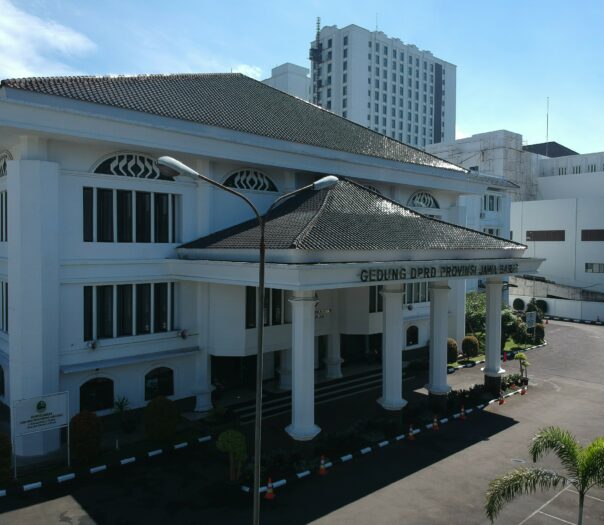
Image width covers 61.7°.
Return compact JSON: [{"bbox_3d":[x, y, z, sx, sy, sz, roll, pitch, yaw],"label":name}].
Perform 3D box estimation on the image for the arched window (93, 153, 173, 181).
[{"bbox_3d":[-7.559,-4.430,23.193,4.000,1.150,0.300,-1,2,-42],"label":"arched window"}]

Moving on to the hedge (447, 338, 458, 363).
[{"bbox_3d":[11.022,6.453,37.688,1.290,1.710,1.290,-1,2,-42],"label":"hedge"}]

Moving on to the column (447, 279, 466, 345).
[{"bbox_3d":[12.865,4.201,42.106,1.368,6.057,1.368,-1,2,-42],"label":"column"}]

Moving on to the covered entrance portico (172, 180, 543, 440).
[{"bbox_3d":[4.168,1.757,27.570,20.000,12.600,9.600,-1,2,-42],"label":"covered entrance portico"}]

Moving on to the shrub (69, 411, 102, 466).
[{"bbox_3d":[-8.848,7.091,20.740,1.250,2.080,1.250,-1,2,-42],"label":"shrub"}]

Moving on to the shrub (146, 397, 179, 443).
[{"bbox_3d":[-6.412,7.058,23.067,1.450,2.050,1.450,0,2,0],"label":"shrub"}]

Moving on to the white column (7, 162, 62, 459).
[{"bbox_3d":[-11.007,1.915,20.844,1.750,12.000,1.750,-1,2,-42],"label":"white column"}]

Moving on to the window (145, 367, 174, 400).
[{"bbox_3d":[-6.952,5.849,24.582,1.485,1.514,0.244,-1,2,-42],"label":"window"}]

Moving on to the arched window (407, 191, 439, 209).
[{"bbox_3d":[9.188,-4.803,38.259,4.000,1.150,0.300,-1,2,-42],"label":"arched window"}]

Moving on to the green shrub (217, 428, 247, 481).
[{"bbox_3d":[-2.460,6.773,17.755,1.055,1.837,1.026,0,2,0],"label":"green shrub"}]

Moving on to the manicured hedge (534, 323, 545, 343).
[{"bbox_3d":[22.606,6.702,47.978,1.050,1.720,1.050,-1,2,-42],"label":"manicured hedge"}]

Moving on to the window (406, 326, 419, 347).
[{"bbox_3d":[8.404,5.563,38.478,1.466,1.514,0.244,-1,2,-42],"label":"window"}]

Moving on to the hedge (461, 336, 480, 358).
[{"bbox_3d":[13.209,6.637,39.584,1.350,1.750,1.350,-1,2,-42],"label":"hedge"}]

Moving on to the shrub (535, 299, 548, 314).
[{"bbox_3d":[31.355,5.957,66.265,1.700,1.850,1.700,-1,2,-42],"label":"shrub"}]

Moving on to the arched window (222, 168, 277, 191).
[{"bbox_3d":[-2.728,-4.539,27.540,3.850,1.150,0.300,-1,2,-42],"label":"arched window"}]

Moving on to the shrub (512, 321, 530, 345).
[{"bbox_3d":[20.188,6.428,46.346,1.600,2.150,1.600,-1,2,-42],"label":"shrub"}]

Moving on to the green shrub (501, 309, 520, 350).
[{"bbox_3d":[18.186,5.793,44.023,2.000,3.500,2.000,-1,2,-42],"label":"green shrub"}]

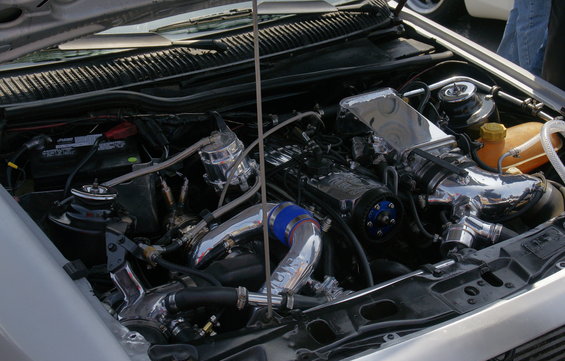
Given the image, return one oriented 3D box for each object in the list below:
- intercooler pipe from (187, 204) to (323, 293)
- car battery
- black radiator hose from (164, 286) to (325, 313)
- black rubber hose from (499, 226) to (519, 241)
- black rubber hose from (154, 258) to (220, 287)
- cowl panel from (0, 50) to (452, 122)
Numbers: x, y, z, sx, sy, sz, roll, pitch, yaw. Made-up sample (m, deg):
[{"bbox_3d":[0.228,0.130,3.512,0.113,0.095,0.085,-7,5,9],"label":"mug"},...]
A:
[{"bbox_3d":[-0.069,0.158,2.116,0.280,0.165,0.200,-10,28,-14],"label":"intercooler pipe"},{"bbox_3d":[-0.501,0.014,2.461,0.265,0.190,0.178,-9,28,-11],"label":"car battery"},{"bbox_3d":[-0.080,0.254,1.974,0.334,0.045,0.050,0,27,6],"label":"black radiator hose"},{"bbox_3d":[0.510,0.121,2.115,0.030,0.030,0.065,-26,35,-37],"label":"black rubber hose"},{"bbox_3d":[-0.211,0.203,2.087,0.150,0.045,0.030,8,29,21],"label":"black rubber hose"},{"bbox_3d":[-0.076,-0.257,2.361,1.260,0.090,0.150,-12,30,-24],"label":"cowl panel"}]

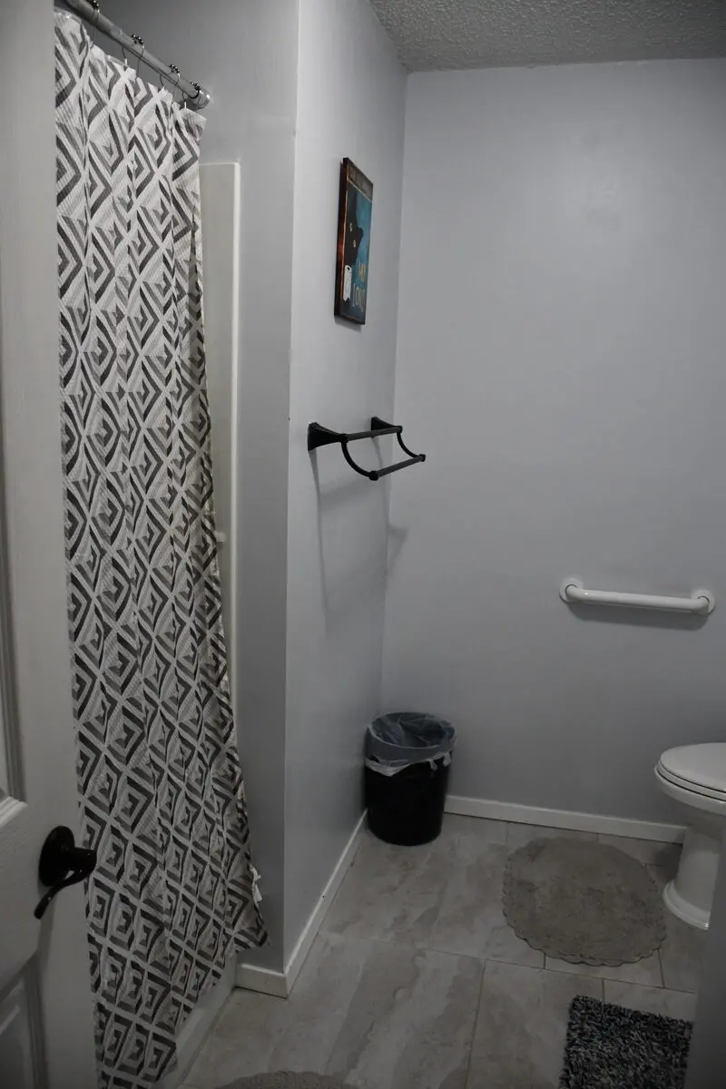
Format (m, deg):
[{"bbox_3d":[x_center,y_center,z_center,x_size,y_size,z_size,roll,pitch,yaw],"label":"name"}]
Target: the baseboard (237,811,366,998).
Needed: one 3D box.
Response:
[{"bbox_3d":[-0.129,0.970,2.449,0.137,0.061,1.008,4,10,12],"label":"baseboard"}]

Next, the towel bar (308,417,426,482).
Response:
[{"bbox_3d":[0.035,-0.266,2.190,0.158,0.126,0.733,4,10,12],"label":"towel bar"}]

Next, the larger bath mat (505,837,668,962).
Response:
[{"bbox_3d":[0.645,1.025,2.411,0.454,0.015,0.639,4,10,12],"label":"larger bath mat"}]

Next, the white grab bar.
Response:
[{"bbox_3d":[0.863,0.170,2.578,0.468,0.080,0.071,4,10,12],"label":"white grab bar"}]

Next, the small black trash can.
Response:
[{"bbox_3d":[0.153,0.783,2.726,0.299,0.352,0.299,2,10,0],"label":"small black trash can"}]

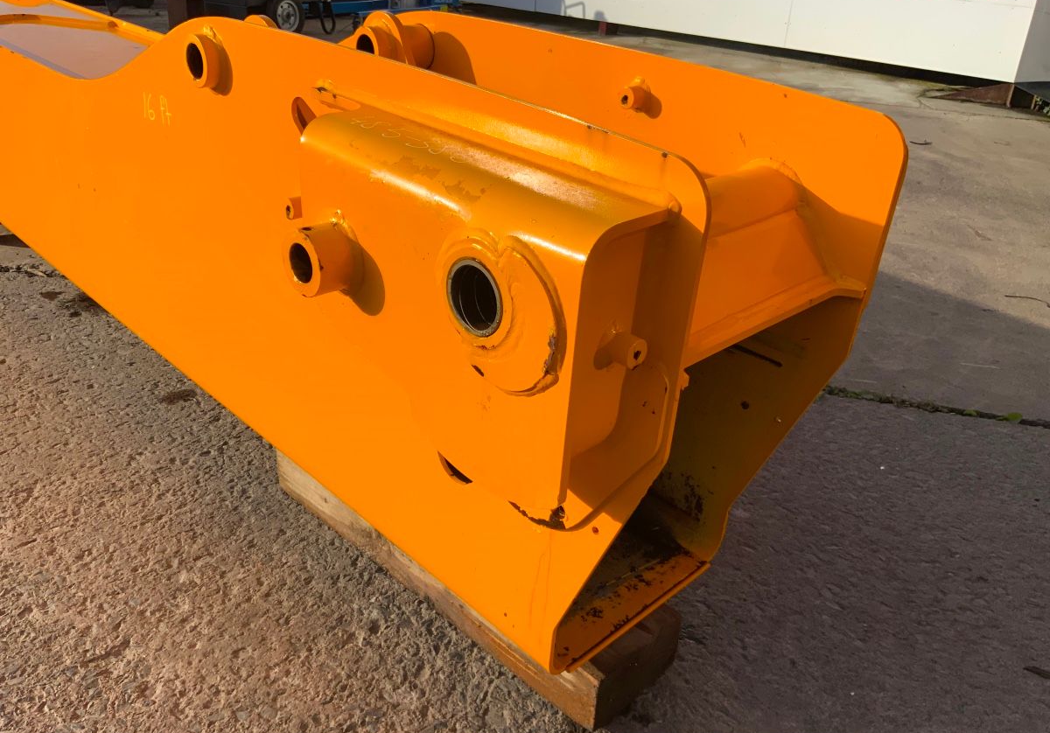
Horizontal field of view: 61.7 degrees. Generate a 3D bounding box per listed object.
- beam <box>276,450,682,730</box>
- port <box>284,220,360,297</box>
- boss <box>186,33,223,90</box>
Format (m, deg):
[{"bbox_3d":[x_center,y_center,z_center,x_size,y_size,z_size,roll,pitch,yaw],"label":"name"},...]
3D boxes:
[{"bbox_3d":[-0.170,0.423,2.127,1.117,0.135,0.264,26,35,37],"label":"beam"},{"bbox_3d":[-0.327,-0.177,1.428,0.076,0.111,0.111,-23,38,-40],"label":"port"},{"bbox_3d":[-0.698,-0.665,1.914,0.039,0.108,0.108,-23,38,-40],"label":"boss"}]

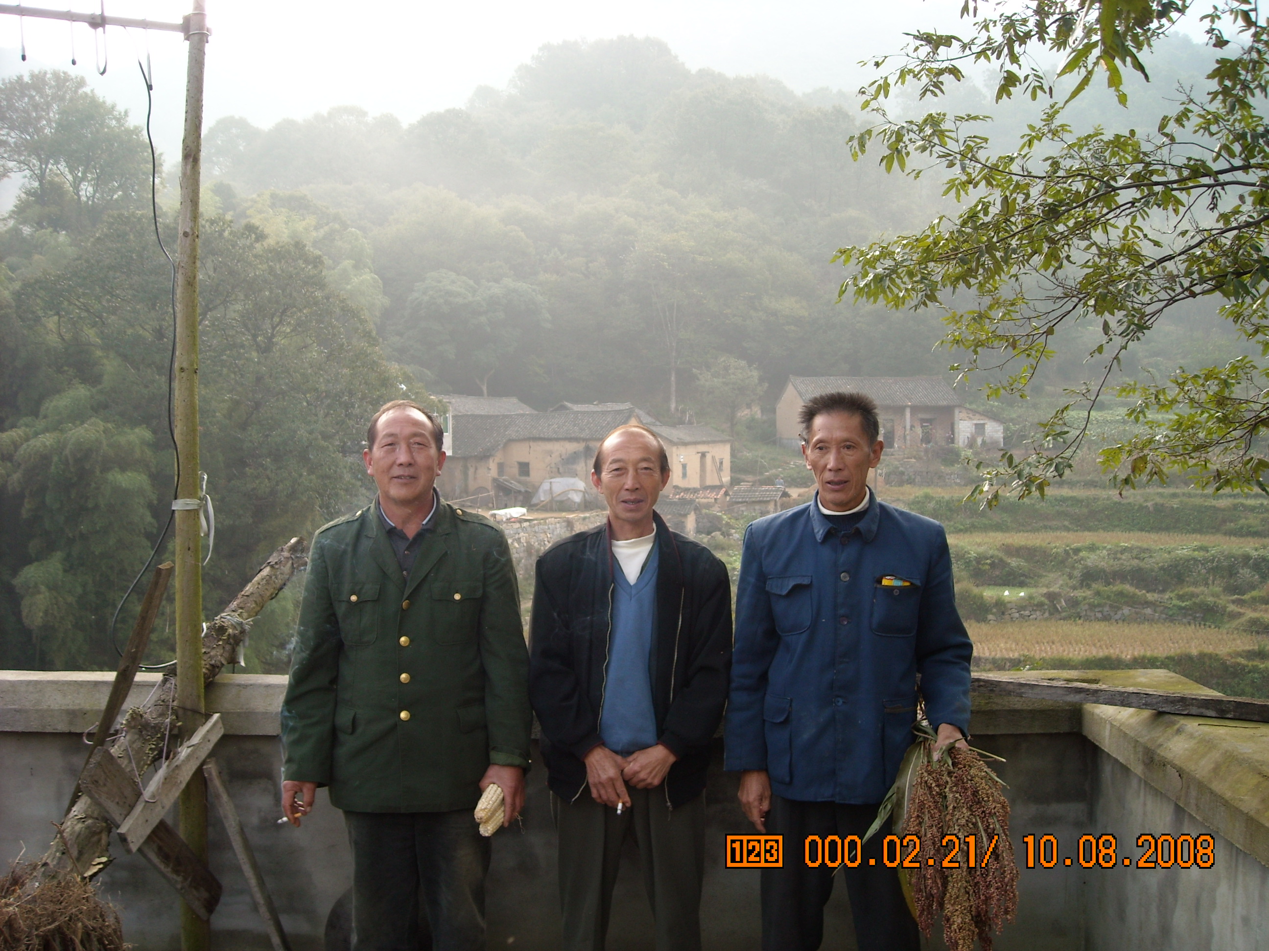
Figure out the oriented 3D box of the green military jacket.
[{"bbox_3d":[-0.543,0.427,3.050,0.580,0.745,0.290,0,0,-6],"label":"green military jacket"}]

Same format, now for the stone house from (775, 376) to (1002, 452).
[{"bbox_3d":[19.000,-4.750,96.500,15.300,5.800,7.400,0,0,-10],"label":"stone house"}]

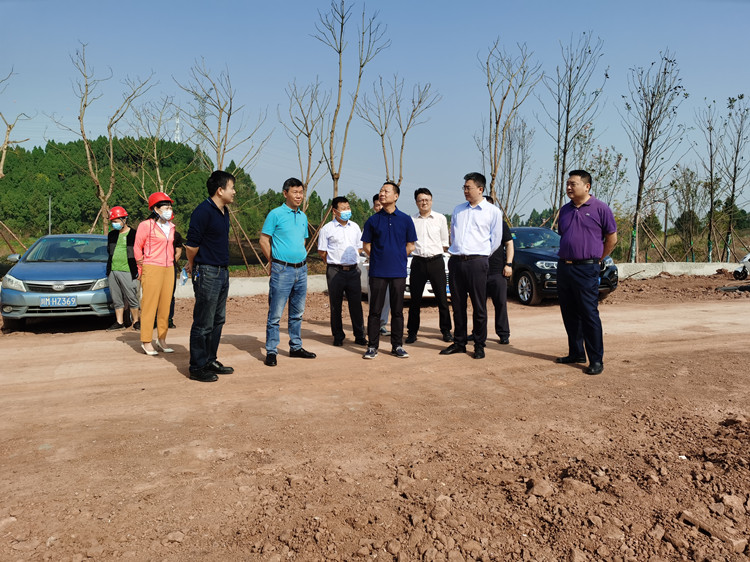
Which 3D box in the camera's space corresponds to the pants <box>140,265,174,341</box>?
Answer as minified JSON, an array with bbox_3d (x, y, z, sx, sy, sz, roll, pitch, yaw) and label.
[{"bbox_3d":[-2.306,0.239,6.200,0.300,0.840,0.360,2,4,34],"label":"pants"}]

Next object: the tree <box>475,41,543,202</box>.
[{"bbox_3d":[4.566,-4.395,20.000,2.326,7.798,2.093,0,3,0],"label":"tree"}]

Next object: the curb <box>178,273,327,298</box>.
[{"bbox_3d":[-3.168,0.141,15.000,4.200,0.530,0.300,-2,4,-26],"label":"curb"}]

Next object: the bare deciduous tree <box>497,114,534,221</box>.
[{"bbox_3d":[6.006,-3.912,25.000,1.624,6.241,1.543,0,3,0],"label":"bare deciduous tree"}]

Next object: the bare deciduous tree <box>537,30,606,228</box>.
[{"bbox_3d":[7.298,-4.871,21.500,2.426,8.529,2.305,0,3,0],"label":"bare deciduous tree"}]

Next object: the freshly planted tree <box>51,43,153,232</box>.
[{"bbox_3d":[-7.015,-3.129,15.000,2.616,5.874,2.224,0,3,0],"label":"freshly planted tree"}]

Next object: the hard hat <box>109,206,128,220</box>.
[{"bbox_3d":[-3.597,-0.946,8.200,0.225,0.160,0.280,1,16,22],"label":"hard hat"}]

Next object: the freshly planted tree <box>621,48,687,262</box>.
[{"bbox_3d":[10.715,-4.771,22.500,2.539,8.195,2.285,0,3,0],"label":"freshly planted tree"}]

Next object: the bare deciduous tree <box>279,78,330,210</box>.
[{"bbox_3d":[-2.146,-3.257,17.800,1.583,5.814,1.504,0,3,0],"label":"bare deciduous tree"}]

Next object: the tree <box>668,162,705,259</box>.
[{"bbox_3d":[14.428,-3.163,27.000,1.754,4.432,1.667,0,3,0],"label":"tree"}]

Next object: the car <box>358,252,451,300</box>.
[{"bbox_3d":[0.720,-0.256,13.600,1.810,1.500,4.600,-1,3,-18],"label":"car"}]

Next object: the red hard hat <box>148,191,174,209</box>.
[{"bbox_3d":[-2.264,-0.859,6.200,0.280,0.160,0.225,-15,-5,34],"label":"red hard hat"}]

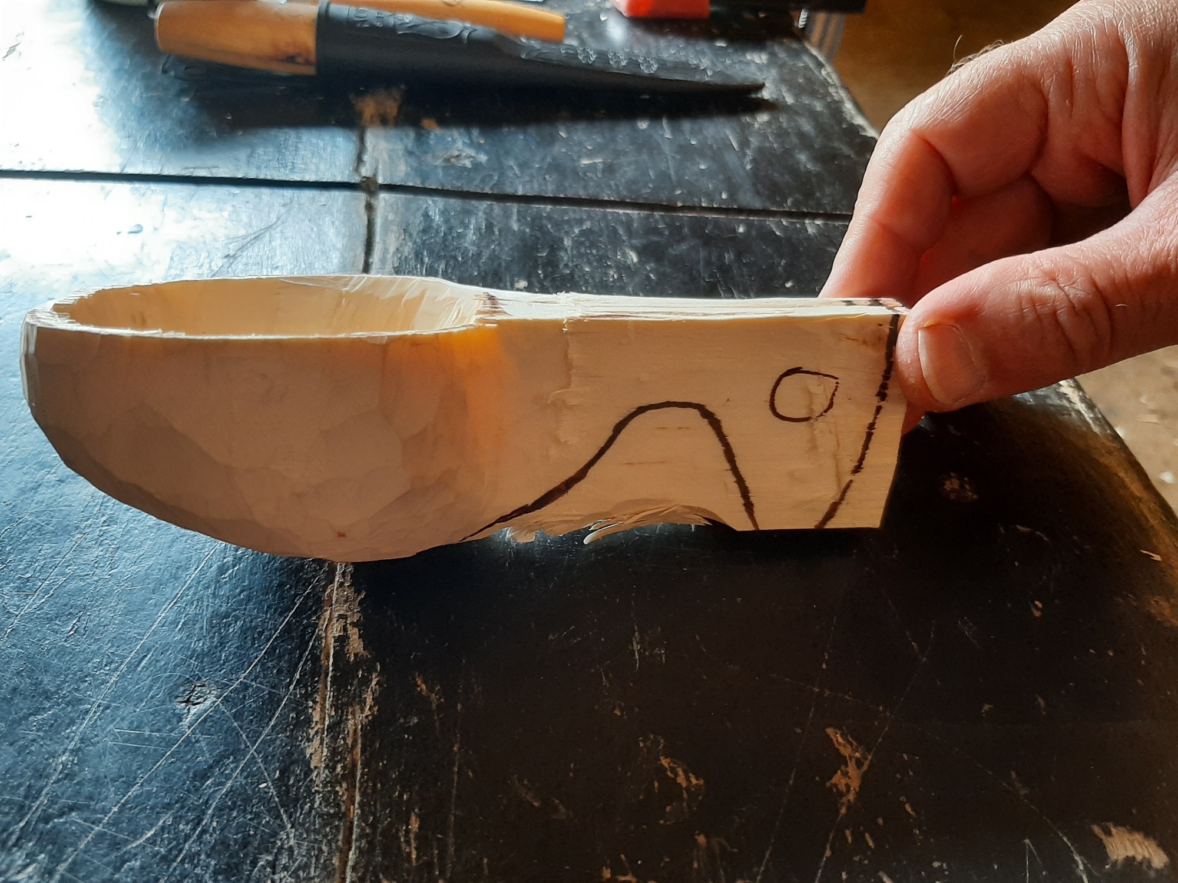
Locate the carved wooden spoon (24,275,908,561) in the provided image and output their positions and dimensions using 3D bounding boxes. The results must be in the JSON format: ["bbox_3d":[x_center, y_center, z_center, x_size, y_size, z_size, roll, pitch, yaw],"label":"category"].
[{"bbox_3d":[-0.025,-0.003,0.193,0.178,0.053,0.058,0,22,0],"label":"carved wooden spoon"}]

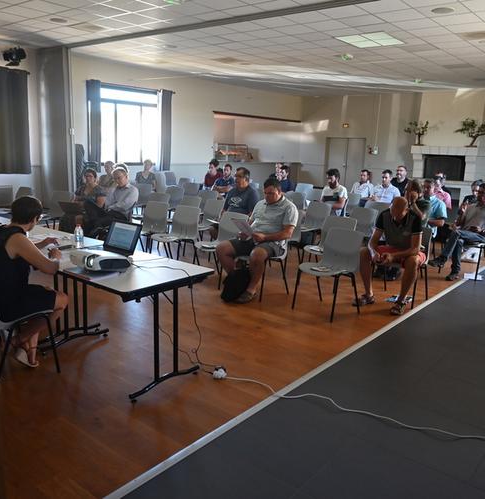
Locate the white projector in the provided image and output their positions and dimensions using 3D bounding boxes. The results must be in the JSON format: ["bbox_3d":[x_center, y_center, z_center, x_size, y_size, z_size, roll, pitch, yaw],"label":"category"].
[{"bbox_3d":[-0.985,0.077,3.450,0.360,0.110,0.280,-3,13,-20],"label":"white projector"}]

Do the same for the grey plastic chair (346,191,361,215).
[{"bbox_3d":[1.847,-0.611,9.115,0.500,0.800,0.510,13,16,41],"label":"grey plastic chair"}]

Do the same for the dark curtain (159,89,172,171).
[{"bbox_3d":[-2.112,-3.282,13.836,0.140,2.170,0.360,12,15,38],"label":"dark curtain"}]

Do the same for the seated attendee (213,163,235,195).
[{"bbox_3d":[-0.469,-0.947,9.207,0.500,1.235,0.800,13,16,40],"label":"seated attendee"}]

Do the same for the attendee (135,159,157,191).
[{"bbox_3d":[-2.136,-1.315,10.698,0.450,1.220,0.780,4,12,10],"label":"attendee"}]

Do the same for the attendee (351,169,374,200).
[{"bbox_3d":[2.232,-0.950,9.765,0.500,1.220,0.800,13,16,41],"label":"attendee"}]

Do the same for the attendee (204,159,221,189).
[{"bbox_3d":[-0.824,-1.226,10.367,0.500,1.280,0.800,12,15,38],"label":"attendee"}]

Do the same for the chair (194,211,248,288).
[{"bbox_3d":[-0.234,-0.004,5.892,0.510,0.800,0.500,-7,15,-38],"label":"chair"}]

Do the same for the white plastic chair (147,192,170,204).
[{"bbox_3d":[-1.427,-0.475,7.861,0.500,0.810,0.530,10,14,33],"label":"white plastic chair"}]

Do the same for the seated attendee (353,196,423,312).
[{"bbox_3d":[1.600,0.015,5.266,0.640,1.160,0.770,13,16,43],"label":"seated attendee"}]

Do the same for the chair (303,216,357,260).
[{"bbox_3d":[1.058,0.044,5.958,0.530,0.810,0.520,-10,17,-44],"label":"chair"}]

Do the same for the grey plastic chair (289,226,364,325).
[{"bbox_3d":[0.867,0.233,4.996,0.510,0.800,0.500,-9,16,-41],"label":"grey plastic chair"}]

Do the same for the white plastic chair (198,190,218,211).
[{"bbox_3d":[-0.756,-0.557,8.460,0.530,0.810,0.520,-9,16,-43],"label":"white plastic chair"}]

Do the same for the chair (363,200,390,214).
[{"bbox_3d":[1.931,-0.290,7.632,0.510,0.800,0.500,-9,16,-42],"label":"chair"}]

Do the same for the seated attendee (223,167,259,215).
[{"bbox_3d":[-0.198,-0.417,6.606,0.540,1.310,0.820,13,16,41],"label":"seated attendee"}]

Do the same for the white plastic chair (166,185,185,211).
[{"bbox_3d":[-1.326,-0.693,8.898,0.500,0.800,0.510,10,14,33],"label":"white plastic chair"}]

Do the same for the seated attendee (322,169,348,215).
[{"bbox_3d":[1.325,-0.644,8.026,0.500,1.280,0.800,13,16,41],"label":"seated attendee"}]

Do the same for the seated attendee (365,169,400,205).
[{"bbox_3d":[2.407,-0.779,8.901,0.820,1.290,0.550,-9,16,-42],"label":"seated attendee"}]

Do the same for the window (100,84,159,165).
[{"bbox_3d":[-3.021,-3.233,13.123,0.120,1.950,2.200,12,15,38],"label":"window"}]

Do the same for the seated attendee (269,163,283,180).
[{"bbox_3d":[0.709,-1.278,11.023,0.480,1.220,0.750,12,15,38],"label":"seated attendee"}]

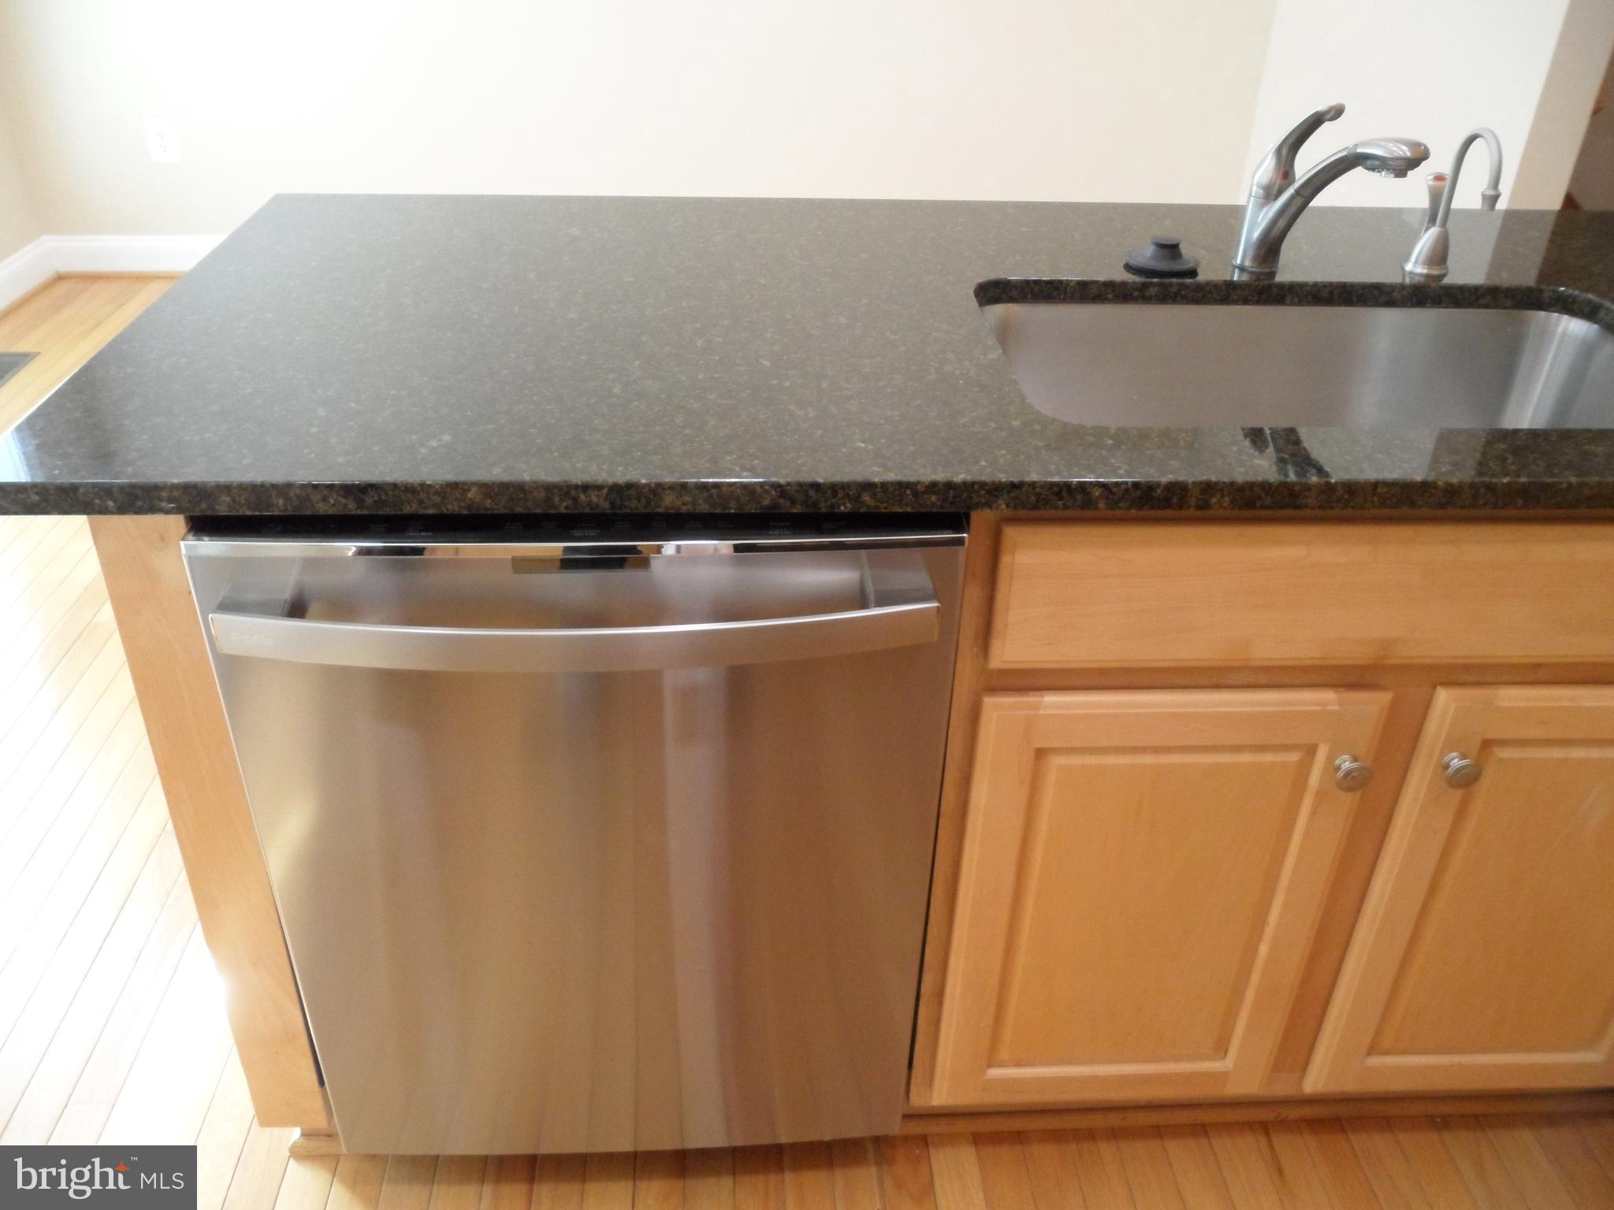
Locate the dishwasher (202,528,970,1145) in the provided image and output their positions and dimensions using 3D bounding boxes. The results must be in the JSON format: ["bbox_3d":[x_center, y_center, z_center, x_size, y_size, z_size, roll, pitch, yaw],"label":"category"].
[{"bbox_3d":[-0.203,0.143,1.424,0.603,0.820,0.640,0,32,-4],"label":"dishwasher"}]

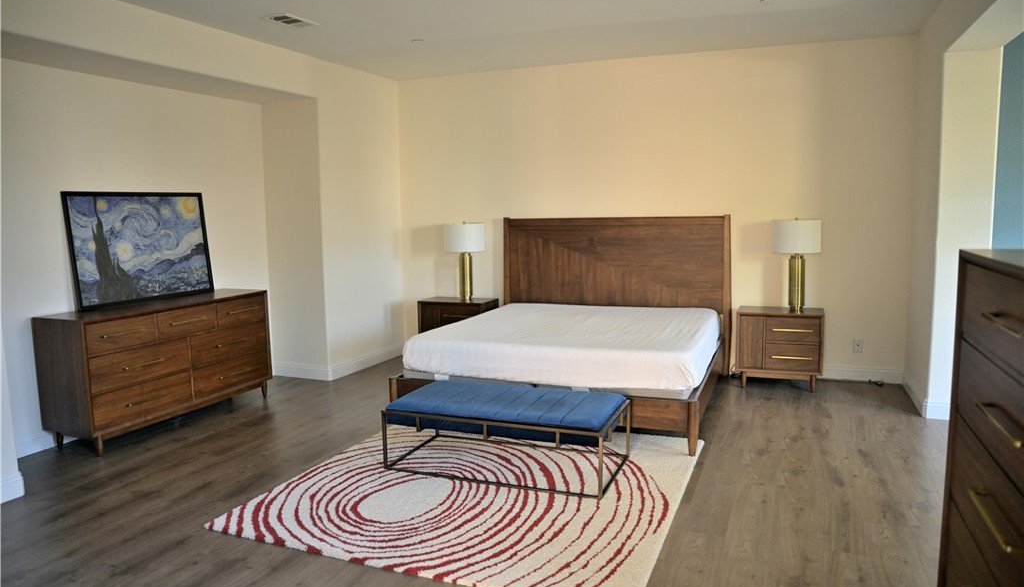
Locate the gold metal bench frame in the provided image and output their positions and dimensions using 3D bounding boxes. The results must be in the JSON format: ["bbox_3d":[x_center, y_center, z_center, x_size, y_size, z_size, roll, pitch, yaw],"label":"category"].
[{"bbox_3d":[-0.021,0.812,3.925,1.268,0.339,0.644,2,7,22],"label":"gold metal bench frame"}]

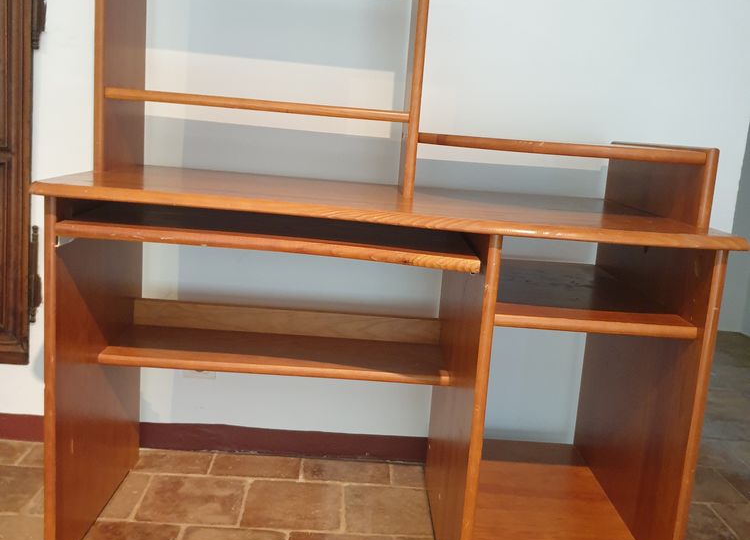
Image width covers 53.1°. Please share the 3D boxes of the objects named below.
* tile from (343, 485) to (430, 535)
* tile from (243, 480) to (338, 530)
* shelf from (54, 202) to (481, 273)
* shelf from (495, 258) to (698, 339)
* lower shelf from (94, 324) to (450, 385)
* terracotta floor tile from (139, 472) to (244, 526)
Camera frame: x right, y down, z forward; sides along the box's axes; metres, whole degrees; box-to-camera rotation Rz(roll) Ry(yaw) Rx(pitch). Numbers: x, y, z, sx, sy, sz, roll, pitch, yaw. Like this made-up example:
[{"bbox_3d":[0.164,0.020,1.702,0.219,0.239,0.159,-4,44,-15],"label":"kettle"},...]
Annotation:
[{"bbox_3d":[0.041,0.571,1.762,0.217,0.020,0.224,4,10,-1],"label":"tile"},{"bbox_3d":[-0.190,0.564,1.777,0.220,0.020,0.218,4,10,-2],"label":"tile"},{"bbox_3d":[-0.184,-0.072,1.417,0.704,0.021,0.436,4,10,-1],"label":"shelf"},{"bbox_3d":[0.365,0.043,1.538,0.343,0.018,0.578,4,10,-2],"label":"shelf"},{"bbox_3d":[-0.207,0.187,1.667,0.724,0.020,0.247,4,10,-1],"label":"lower shelf"},{"bbox_3d":[-0.425,0.549,1.764,0.226,0.020,0.213,4,10,-2],"label":"terracotta floor tile"}]

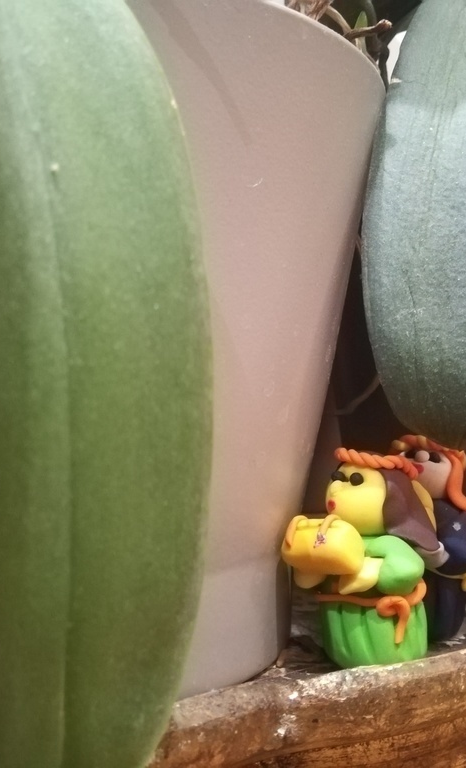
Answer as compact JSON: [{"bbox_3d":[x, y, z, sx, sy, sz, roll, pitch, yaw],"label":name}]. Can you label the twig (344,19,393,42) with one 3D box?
[{"bbox_3d":[0.028,-0.073,0.159,0.013,0.005,0.006,2,1,0],"label":"twig"}]

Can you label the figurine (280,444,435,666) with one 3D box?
[{"bbox_3d":[0.029,0.036,0.168,0.029,0.046,0.028,1,1,-30],"label":"figurine"}]

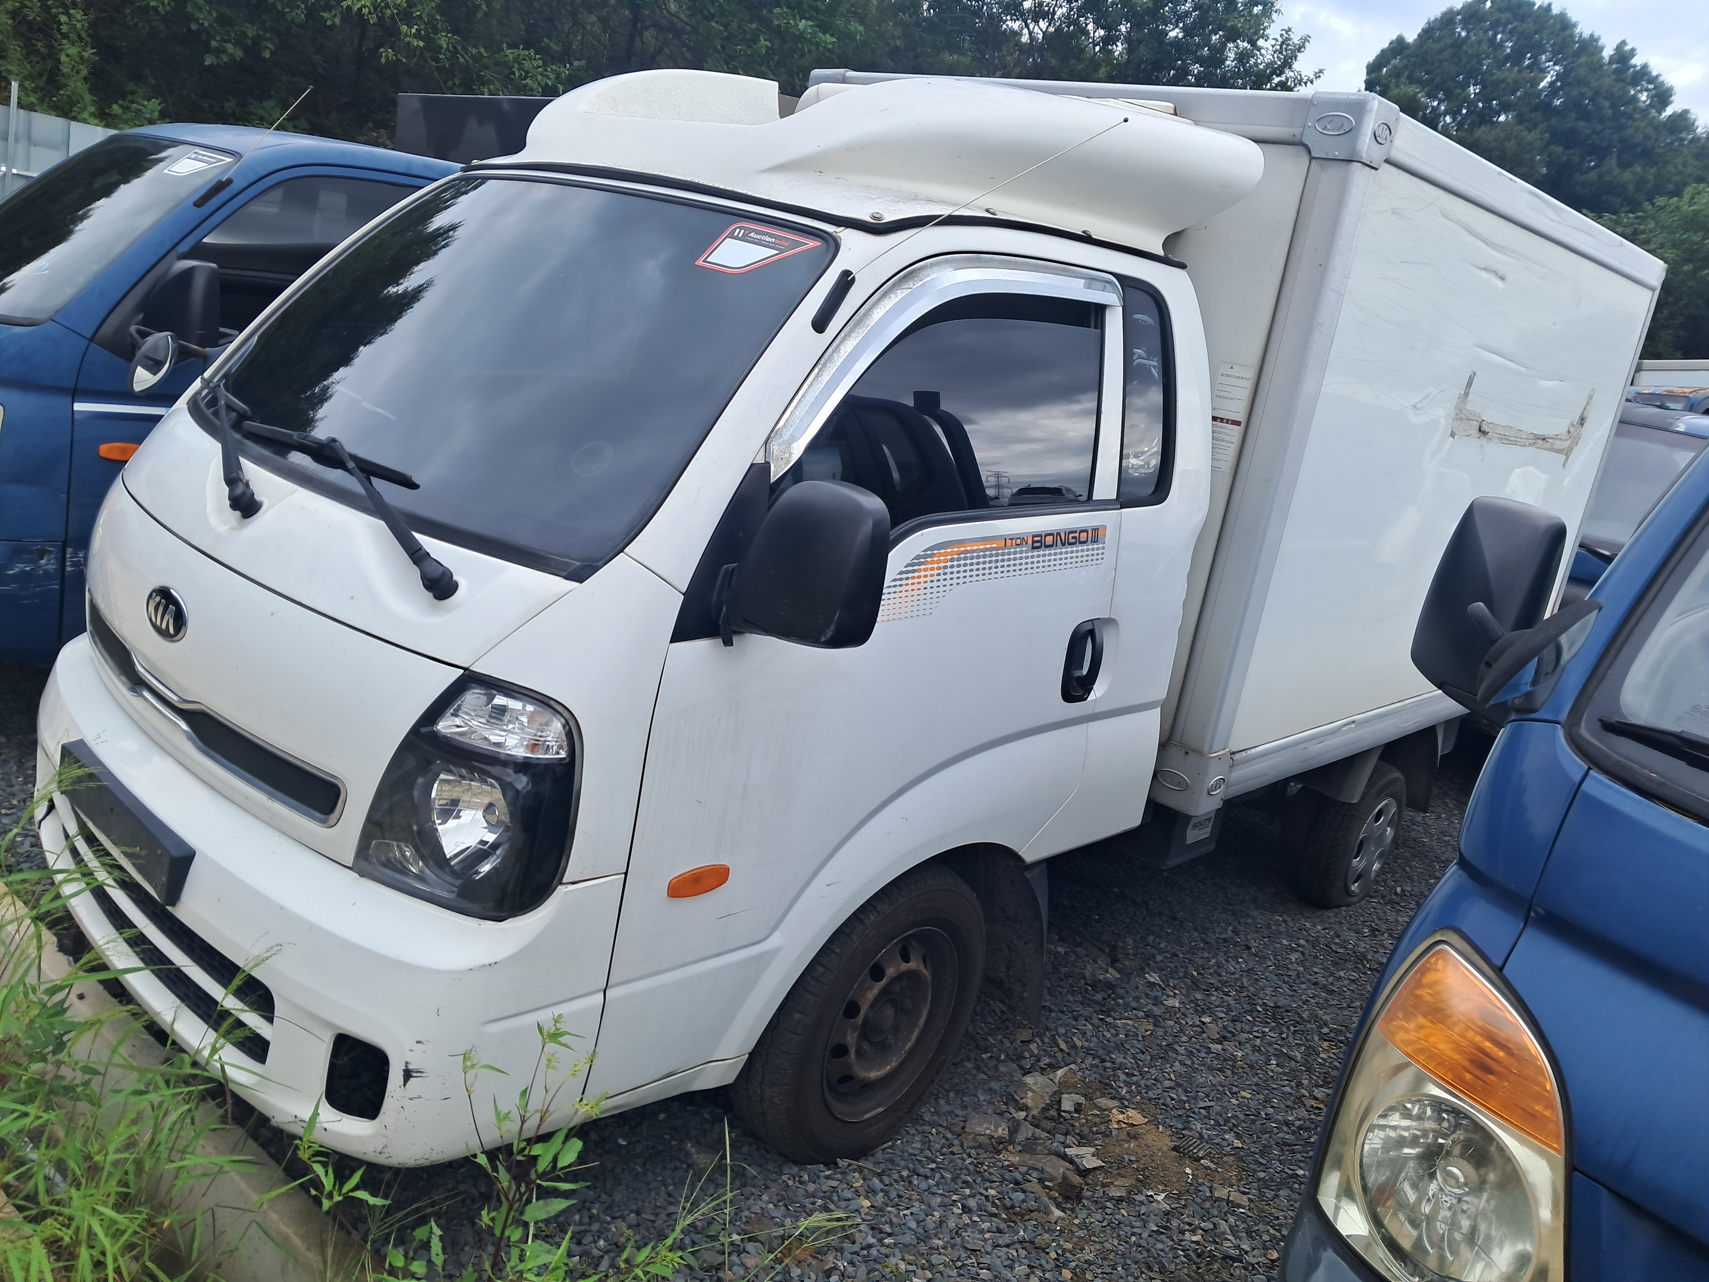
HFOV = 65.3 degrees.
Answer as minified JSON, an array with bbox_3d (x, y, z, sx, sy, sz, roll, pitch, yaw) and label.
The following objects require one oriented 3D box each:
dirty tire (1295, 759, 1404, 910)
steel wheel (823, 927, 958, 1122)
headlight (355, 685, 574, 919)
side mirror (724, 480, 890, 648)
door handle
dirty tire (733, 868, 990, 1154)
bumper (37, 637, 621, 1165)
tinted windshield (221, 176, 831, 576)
[{"bbox_3d":[1.794,0.700,4.777,0.170,0.565,0.570,22,19,38],"label":"dirty tire"},{"bbox_3d":[0.028,0.775,2.813,0.160,0.425,0.425,22,19,37],"label":"steel wheel"},{"bbox_3d":[-0.565,0.232,1.965,0.303,0.358,0.253,22,19,38],"label":"headlight"},{"bbox_3d":[-0.050,-0.099,1.983,0.222,0.268,0.162,22,19,38],"label":"side mirror"},{"bbox_3d":[0.500,0.045,2.845,0.056,0.187,0.111,22,19,38],"label":"door handle"},{"bbox_3d":[0.019,0.774,2.821,0.195,0.645,0.650,22,19,37],"label":"dirty tire"},{"bbox_3d":[-1.152,0.358,2.463,1.707,0.505,0.424,22,19,38],"label":"bumper"},{"bbox_3d":[-0.728,-0.570,2.510,1.404,0.121,0.859,22,63,38],"label":"tinted windshield"}]

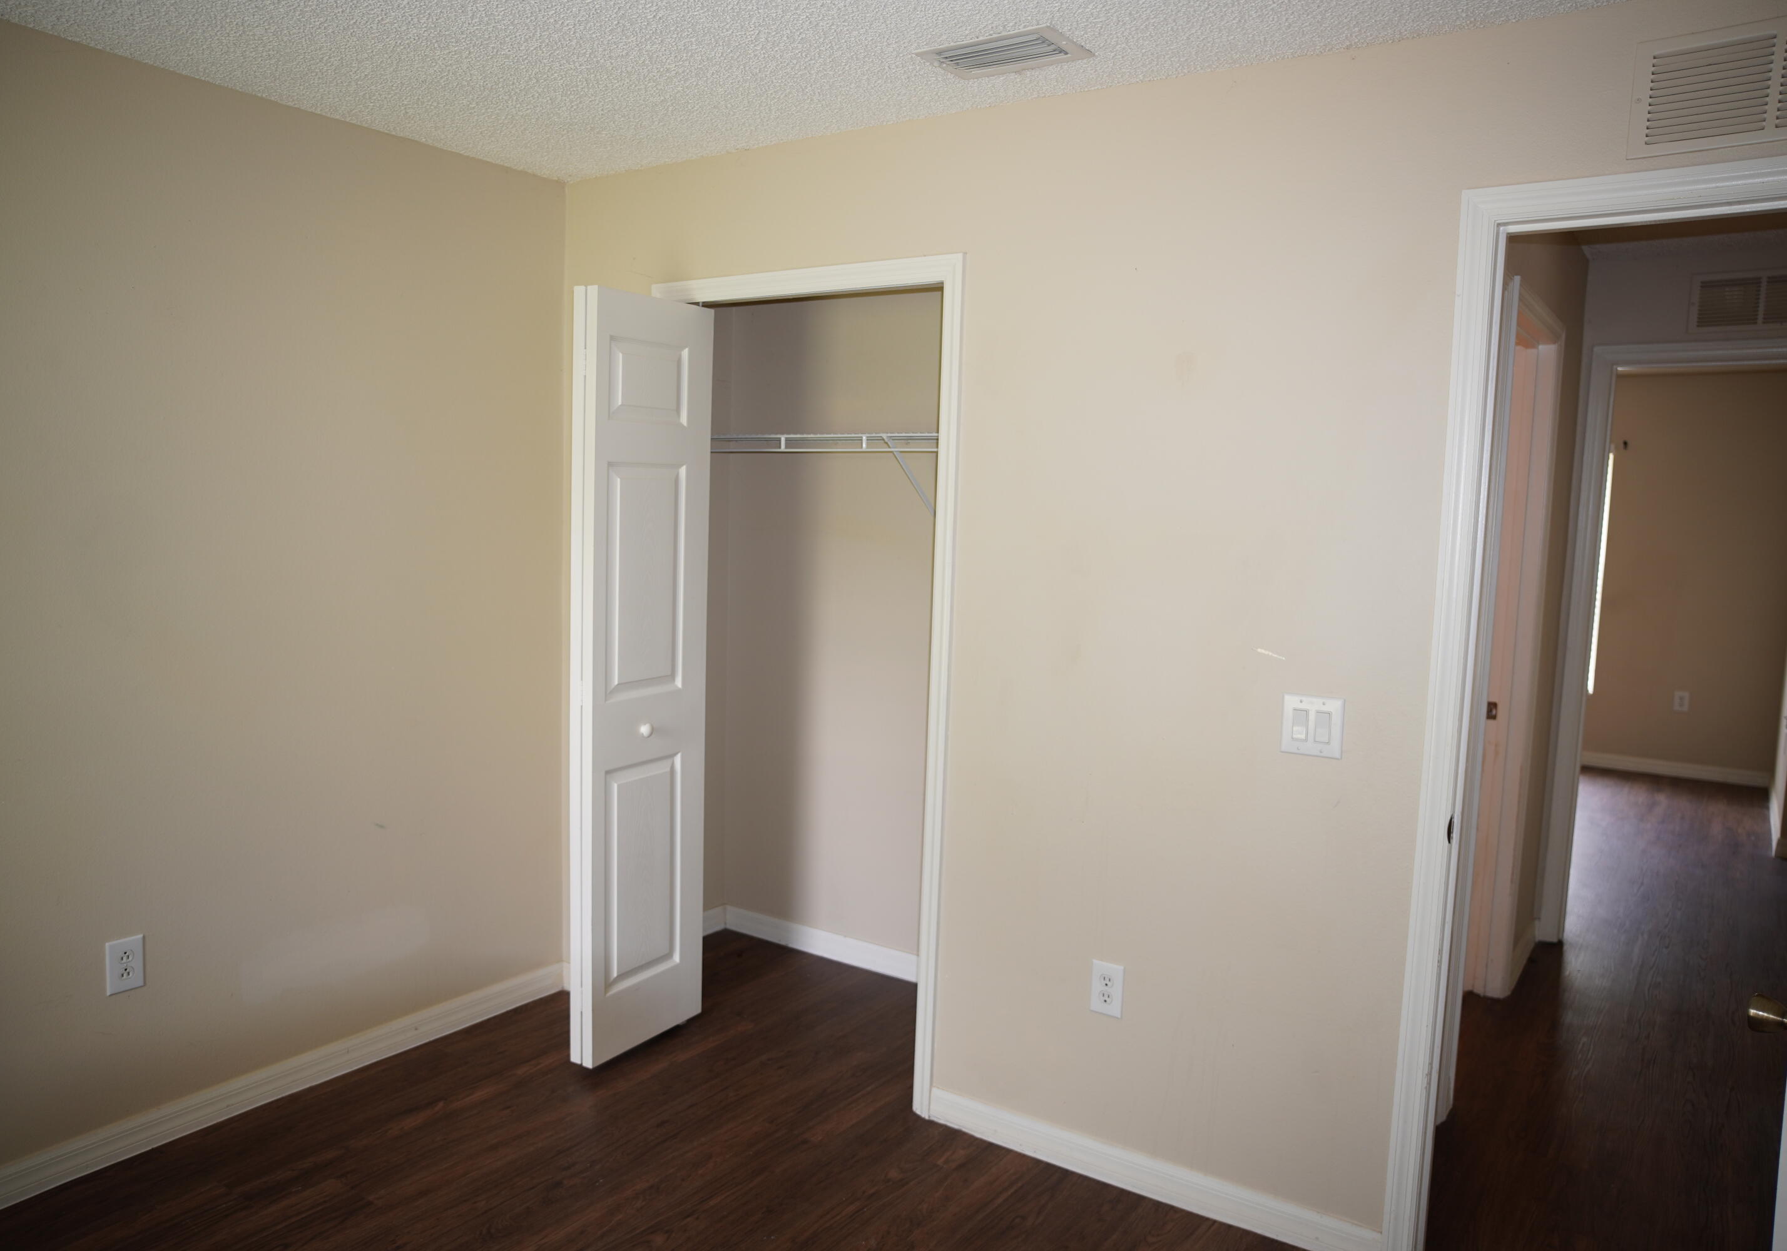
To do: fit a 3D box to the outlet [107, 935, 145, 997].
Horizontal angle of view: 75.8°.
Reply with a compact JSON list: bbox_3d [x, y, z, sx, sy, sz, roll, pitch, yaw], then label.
[{"bbox_3d":[-1.684,0.748,2.501,0.010,0.119,0.074,6,7,35],"label":"outlet"}]

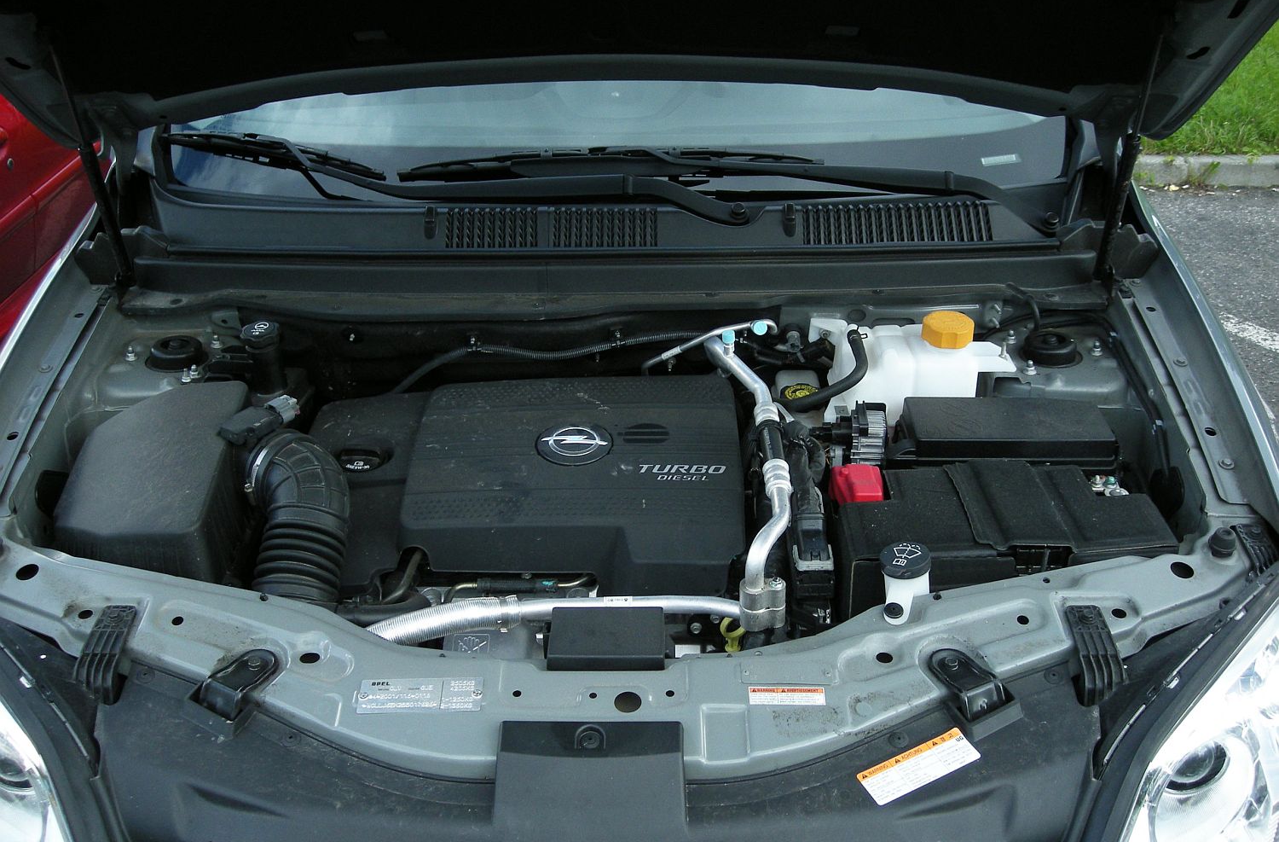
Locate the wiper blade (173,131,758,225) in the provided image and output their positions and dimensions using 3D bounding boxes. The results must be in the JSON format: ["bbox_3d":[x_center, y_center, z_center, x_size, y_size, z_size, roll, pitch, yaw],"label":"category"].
[{"bbox_3d":[-0.295,-0.358,1.865,0.890,0.060,0.110,7,33,11],"label":"wiper blade"}]

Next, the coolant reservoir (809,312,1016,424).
[{"bbox_3d":[0.342,-0.060,1.639,0.250,0.190,0.165,0,33,0],"label":"coolant reservoir"}]

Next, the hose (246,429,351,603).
[{"bbox_3d":[-0.372,0.116,1.413,0.120,0.145,0.240,0,33,0],"label":"hose"}]

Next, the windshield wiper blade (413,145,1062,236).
[{"bbox_3d":[0.117,-0.326,1.814,0.930,0.075,0.100,0,33,0],"label":"windshield wiper blade"}]

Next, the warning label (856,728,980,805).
[{"bbox_3d":[0.249,0.305,1.145,0.109,0.002,0.034,-20,46,-20],"label":"warning label"}]

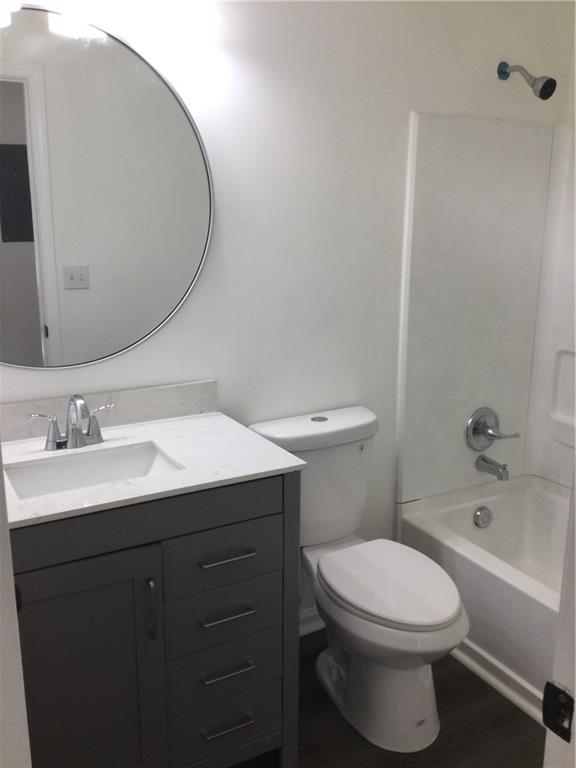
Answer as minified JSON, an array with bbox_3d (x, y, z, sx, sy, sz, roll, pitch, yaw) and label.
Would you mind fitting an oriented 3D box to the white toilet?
[{"bbox_3d":[0.249,0.588,2.095,0.442,0.829,0.738,-7,15,-28],"label":"white toilet"}]

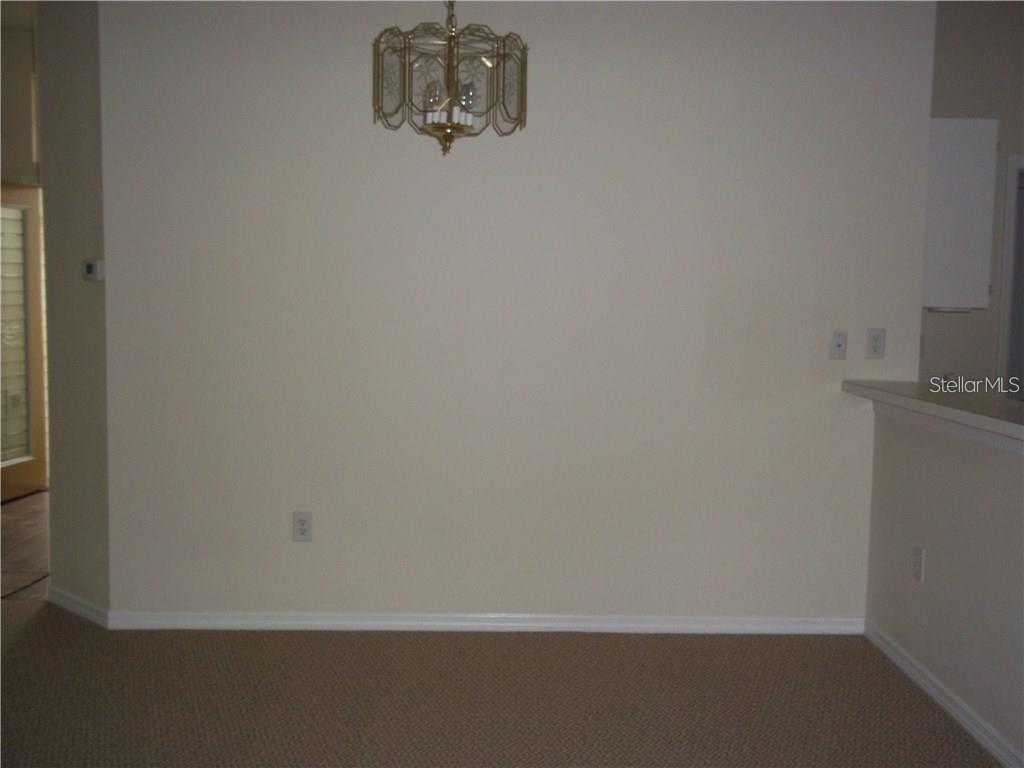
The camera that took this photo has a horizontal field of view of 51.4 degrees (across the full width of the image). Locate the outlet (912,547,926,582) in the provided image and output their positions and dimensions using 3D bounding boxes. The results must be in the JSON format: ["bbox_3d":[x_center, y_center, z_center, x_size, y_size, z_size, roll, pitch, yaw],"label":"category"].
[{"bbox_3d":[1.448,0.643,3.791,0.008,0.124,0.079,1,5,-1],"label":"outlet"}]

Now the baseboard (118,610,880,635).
[{"bbox_3d":[-0.089,0.959,4.307,3.036,0.072,0.015,1,5,-1],"label":"baseboard"}]

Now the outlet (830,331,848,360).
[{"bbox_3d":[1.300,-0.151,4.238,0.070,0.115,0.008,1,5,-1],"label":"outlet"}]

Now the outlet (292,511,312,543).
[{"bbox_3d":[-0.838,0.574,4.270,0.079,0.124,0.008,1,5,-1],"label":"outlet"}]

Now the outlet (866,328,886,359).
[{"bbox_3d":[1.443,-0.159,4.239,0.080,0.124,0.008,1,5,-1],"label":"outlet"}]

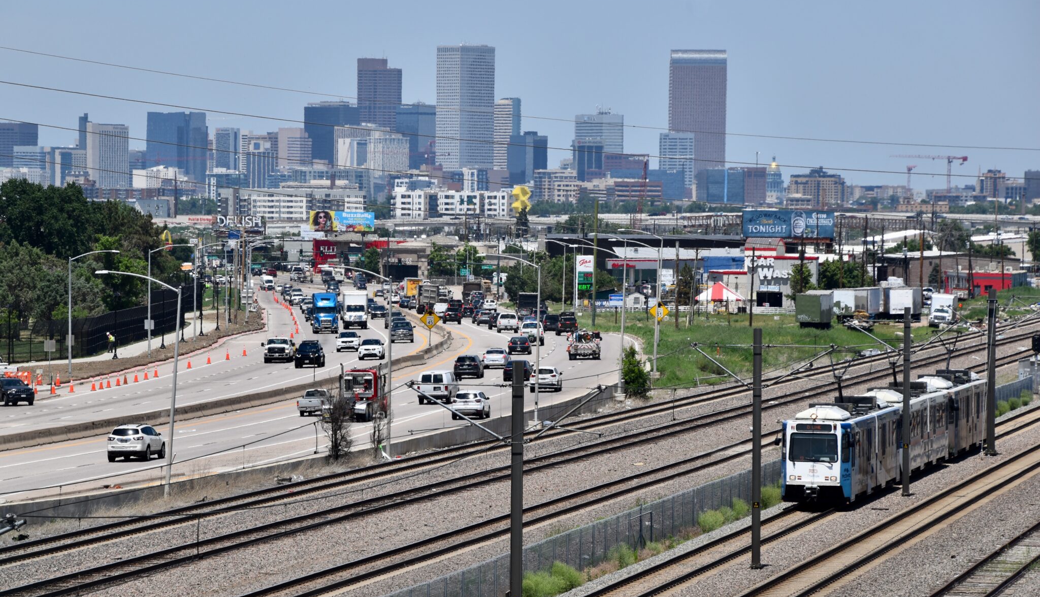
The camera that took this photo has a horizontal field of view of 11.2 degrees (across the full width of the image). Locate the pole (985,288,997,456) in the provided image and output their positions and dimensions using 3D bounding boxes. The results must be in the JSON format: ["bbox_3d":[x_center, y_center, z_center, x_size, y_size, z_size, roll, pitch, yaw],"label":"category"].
[{"bbox_3d":[22.209,3.457,249.000,0.450,7.900,0.450,1,1,10],"label":"pole"}]

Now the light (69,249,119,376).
[{"bbox_3d":[-29.811,1.138,370.000,3.550,9.050,0.350,0,1,5],"label":"light"}]

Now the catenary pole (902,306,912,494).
[{"bbox_3d":[15.467,4.107,211.500,0.330,7.570,0.330,1,1,10],"label":"catenary pole"}]

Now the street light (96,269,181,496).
[{"bbox_3d":[-15.551,3.397,213.900,3.550,9.200,0.350,2,1,10],"label":"street light"}]

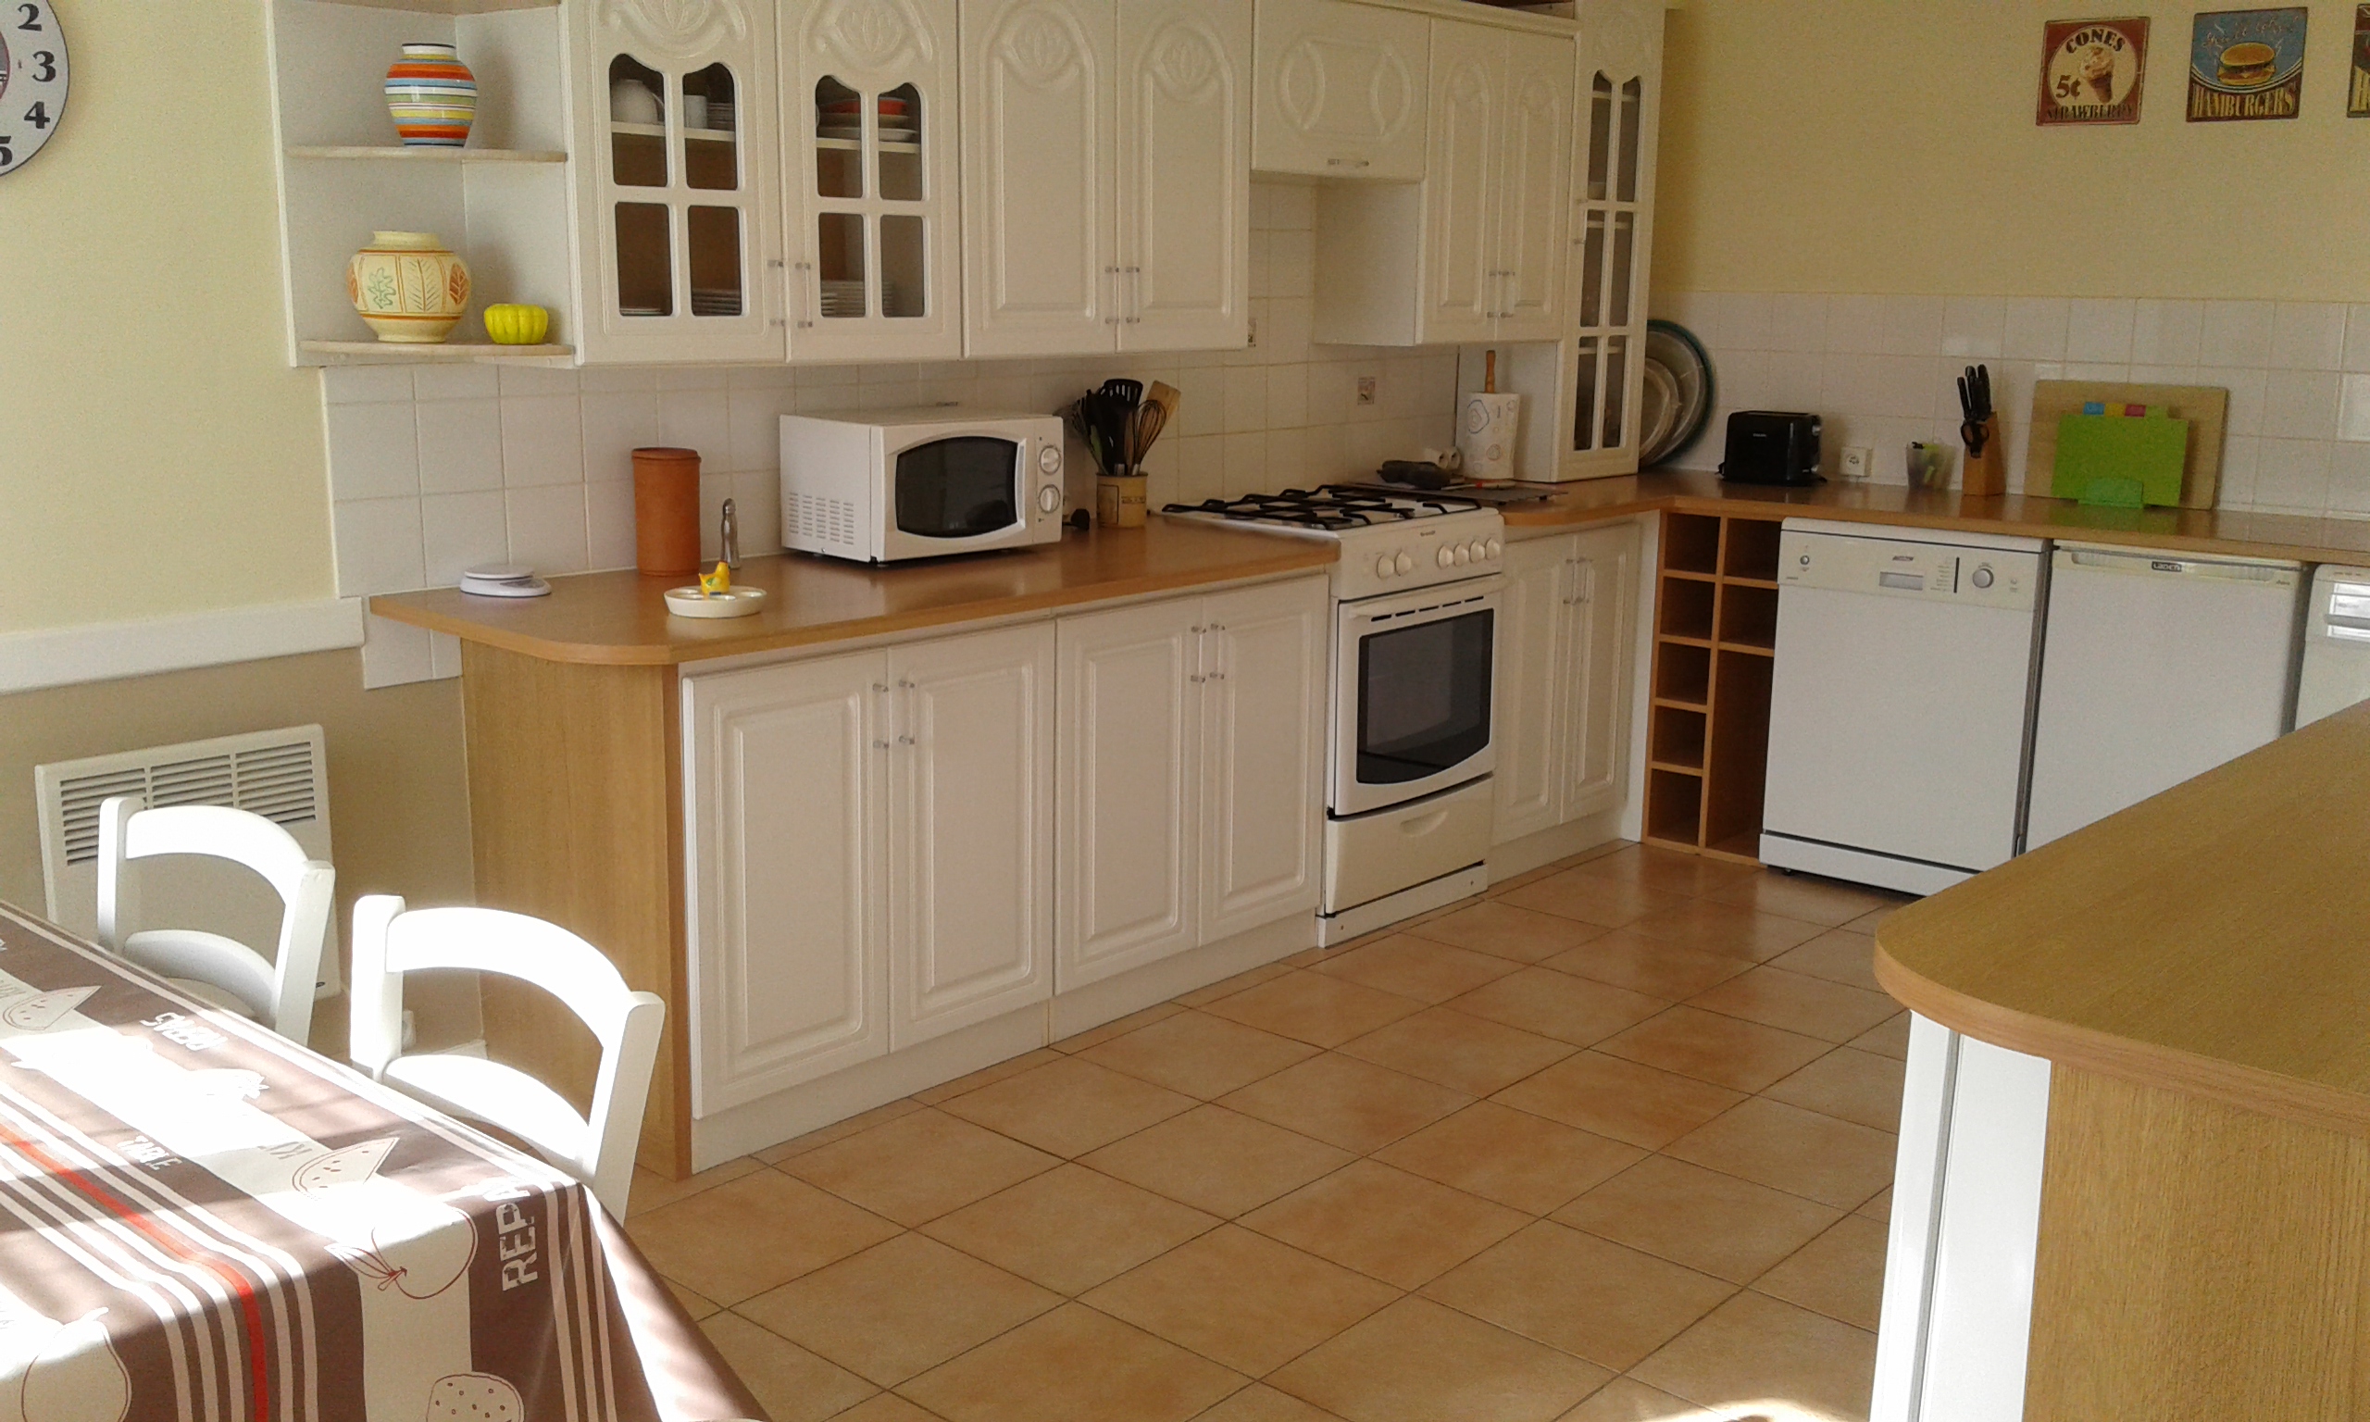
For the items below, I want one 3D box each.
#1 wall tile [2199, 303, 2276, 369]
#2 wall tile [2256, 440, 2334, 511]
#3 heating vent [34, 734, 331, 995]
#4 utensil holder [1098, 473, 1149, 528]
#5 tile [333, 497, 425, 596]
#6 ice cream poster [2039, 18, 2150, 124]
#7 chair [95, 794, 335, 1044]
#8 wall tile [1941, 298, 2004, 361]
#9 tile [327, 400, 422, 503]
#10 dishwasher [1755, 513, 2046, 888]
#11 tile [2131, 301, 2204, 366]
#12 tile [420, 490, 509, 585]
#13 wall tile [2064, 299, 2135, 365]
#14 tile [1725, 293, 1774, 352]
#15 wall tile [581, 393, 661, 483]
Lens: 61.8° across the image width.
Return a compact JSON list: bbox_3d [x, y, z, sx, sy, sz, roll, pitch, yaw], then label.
[{"bbox_3d":[2.439,-0.870,4.586,0.150,0.155,0.010,9,14,38],"label":"wall tile"},{"bbox_3d":[2.546,-0.549,4.542,0.151,0.151,0.010,11,16,42],"label":"wall tile"},{"bbox_3d":[-1.572,0.275,3.148,0.075,0.453,0.419,10,15,42],"label":"heating vent"},{"bbox_3d":[-0.138,-0.460,4.291,0.108,0.112,0.108,1,13,0],"label":"utensil holder"},{"bbox_3d":[-1.315,-0.272,3.243,0.010,0.151,0.143,11,16,42],"label":"tile"},{"bbox_3d":[2.154,-1.516,4.701,0.228,0.237,0.010,9,14,38],"label":"ice cream poster"},{"bbox_3d":[-1.106,0.569,1.899,0.430,0.850,0.440,10,15,37],"label":"chair"},{"bbox_3d":[1.974,-0.958,4.957,0.150,0.155,0.010,9,14,38],"label":"wall tile"},{"bbox_3d":[-1.352,-0.434,3.308,0.010,0.157,0.153,10,15,42],"label":"tile"},{"bbox_3d":[1.852,-0.038,4.804,0.595,0.861,0.575,9,14,38],"label":"dishwasher"},{"bbox_3d":[2.323,-0.892,4.679,0.150,0.155,0.010,9,14,38],"label":"tile"},{"bbox_3d":[-1.226,-0.295,3.382,0.010,0.154,0.152,12,17,42],"label":"tile"},{"bbox_3d":[2.211,-0.917,4.784,0.151,0.151,0.010,11,16,42],"label":"wall tile"},{"bbox_3d":[1.550,-1.069,5.452,0.150,0.155,0.010,10,15,42],"label":"tile"},{"bbox_3d":[-1.004,-0.490,3.535,0.010,0.151,0.151,11,16,42],"label":"wall tile"}]

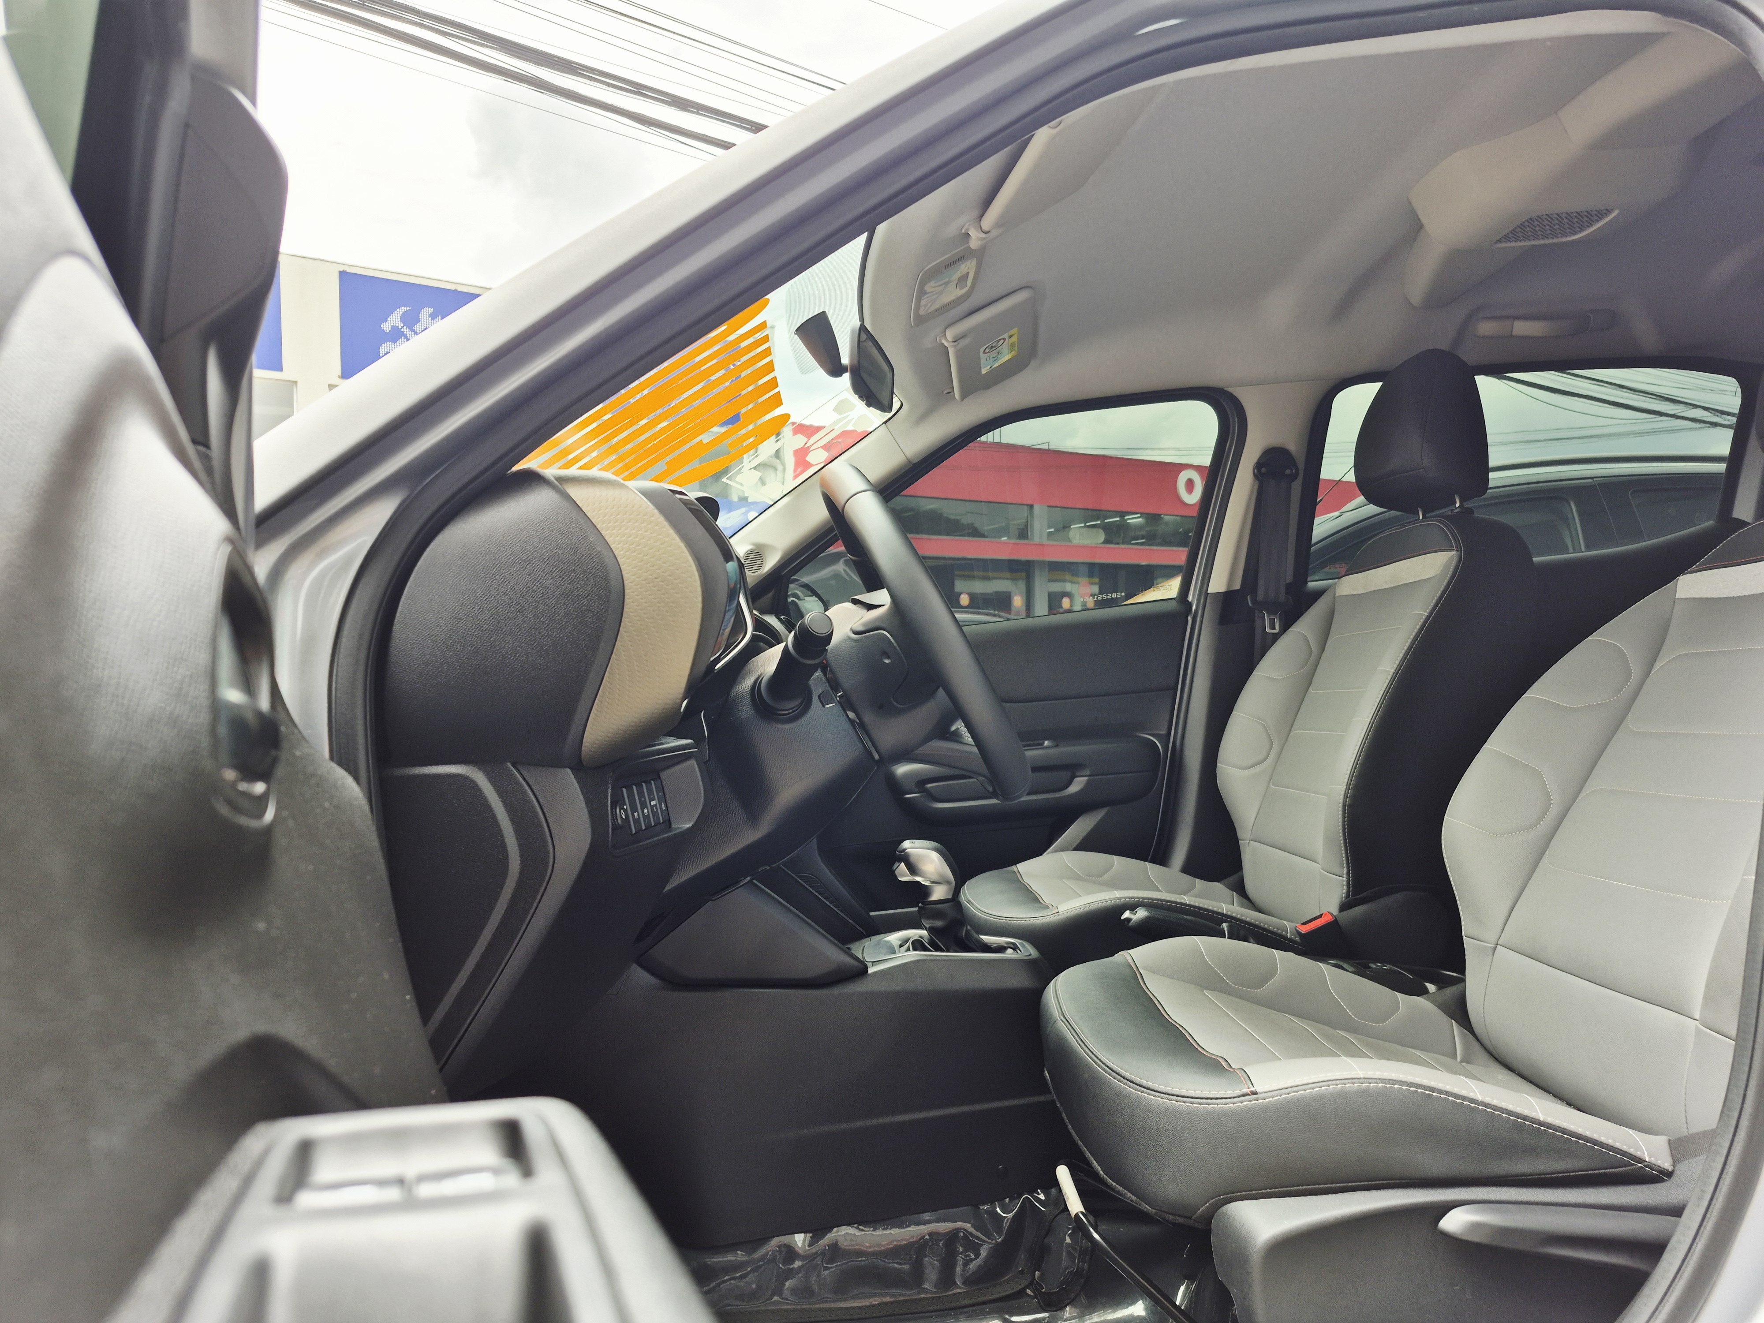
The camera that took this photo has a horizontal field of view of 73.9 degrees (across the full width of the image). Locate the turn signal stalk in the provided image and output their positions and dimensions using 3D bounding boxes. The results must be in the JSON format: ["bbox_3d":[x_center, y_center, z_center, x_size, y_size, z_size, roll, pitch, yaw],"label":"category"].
[{"bbox_3d":[-0.067,0.002,0.943,0.032,0.032,0.135,-1,-23,-17],"label":"turn signal stalk"}]

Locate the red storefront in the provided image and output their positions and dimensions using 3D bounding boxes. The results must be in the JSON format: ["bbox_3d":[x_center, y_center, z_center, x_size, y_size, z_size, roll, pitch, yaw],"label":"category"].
[{"bbox_3d":[4.795,-2.081,27.061,17.500,4.800,3.000,-2,2,-34],"label":"red storefront"}]

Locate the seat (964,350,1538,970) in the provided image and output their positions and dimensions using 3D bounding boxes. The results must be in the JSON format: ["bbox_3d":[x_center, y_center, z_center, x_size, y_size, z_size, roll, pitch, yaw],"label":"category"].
[{"bbox_3d":[0.508,0.033,1.810,0.770,1.000,0.510,-1,1,-3],"label":"seat"}]

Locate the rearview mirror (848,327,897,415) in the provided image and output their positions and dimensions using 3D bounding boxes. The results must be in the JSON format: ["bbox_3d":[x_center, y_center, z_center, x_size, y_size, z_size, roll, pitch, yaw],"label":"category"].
[{"bbox_3d":[-0.013,-0.354,1.420,0.032,0.058,0.230,3,2,9],"label":"rearview mirror"}]

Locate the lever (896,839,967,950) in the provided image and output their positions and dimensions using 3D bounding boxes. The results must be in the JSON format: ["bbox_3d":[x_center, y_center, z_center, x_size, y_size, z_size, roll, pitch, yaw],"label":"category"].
[{"bbox_3d":[0.060,0.282,1.410,0.085,0.128,0.050,-1,1,-3],"label":"lever"}]

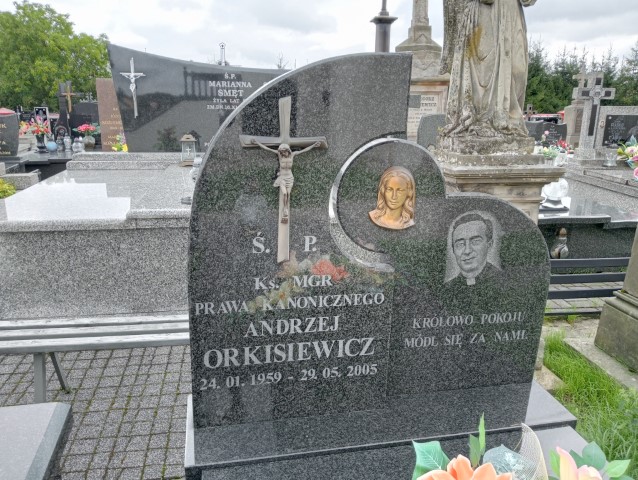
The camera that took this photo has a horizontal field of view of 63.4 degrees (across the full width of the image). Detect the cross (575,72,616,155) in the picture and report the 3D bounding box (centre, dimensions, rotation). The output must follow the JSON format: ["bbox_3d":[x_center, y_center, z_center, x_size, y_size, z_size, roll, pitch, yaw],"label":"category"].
[{"bbox_3d":[3.284,-1.512,6.287,0.480,0.988,0.170,-1,16,-9],"label":"cross"}]

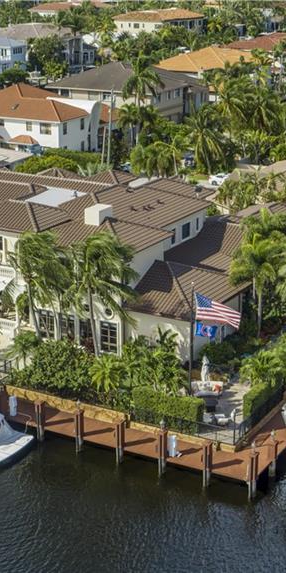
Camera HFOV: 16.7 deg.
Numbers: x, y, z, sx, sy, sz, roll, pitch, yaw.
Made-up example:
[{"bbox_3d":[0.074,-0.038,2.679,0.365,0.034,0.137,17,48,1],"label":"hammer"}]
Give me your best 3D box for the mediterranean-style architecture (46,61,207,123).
[{"bbox_3d":[-0.810,-33.800,171.270,24.300,10.200,21.500,10,22,29],"label":"mediterranean-style architecture"}]

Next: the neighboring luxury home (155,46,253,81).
[{"bbox_3d":[14.120,-43.500,198.830,20.000,10.200,19.000,10,22,29],"label":"neighboring luxury home"}]

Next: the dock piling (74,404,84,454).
[{"bbox_3d":[-4.260,9.471,64.530,0.500,2.900,0.550,10,21,28],"label":"dock piling"}]

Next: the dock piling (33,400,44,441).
[{"bbox_3d":[-6.989,9.023,66.141,0.500,2.750,0.550,10,21,28],"label":"dock piling"}]

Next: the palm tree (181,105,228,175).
[{"bbox_3d":[8.610,-19.750,131.500,6.000,9.500,6.000,-1,19,0],"label":"palm tree"}]

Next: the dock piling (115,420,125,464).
[{"bbox_3d":[-1.430,9.840,61.620,0.450,3.100,0.450,11,22,30],"label":"dock piling"}]

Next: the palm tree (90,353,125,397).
[{"bbox_3d":[-2.474,6.444,67.512,2.500,3.300,2.500,0,18,0],"label":"palm tree"}]

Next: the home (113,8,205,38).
[{"bbox_3d":[5.993,-118.123,437.522,26.000,10.200,34.000,10,21,28],"label":"home"}]

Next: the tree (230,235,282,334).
[{"bbox_3d":[9.383,0.295,78.762,4.200,8.000,4.200,0,18,0],"label":"tree"}]

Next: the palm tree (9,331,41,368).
[{"bbox_3d":[-8.854,4.877,72.790,2.500,3.000,2.500,0,18,0],"label":"palm tree"}]

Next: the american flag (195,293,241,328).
[{"bbox_3d":[5.044,1.684,67.099,3.100,2.480,0.500,4,20,9],"label":"american flag"}]

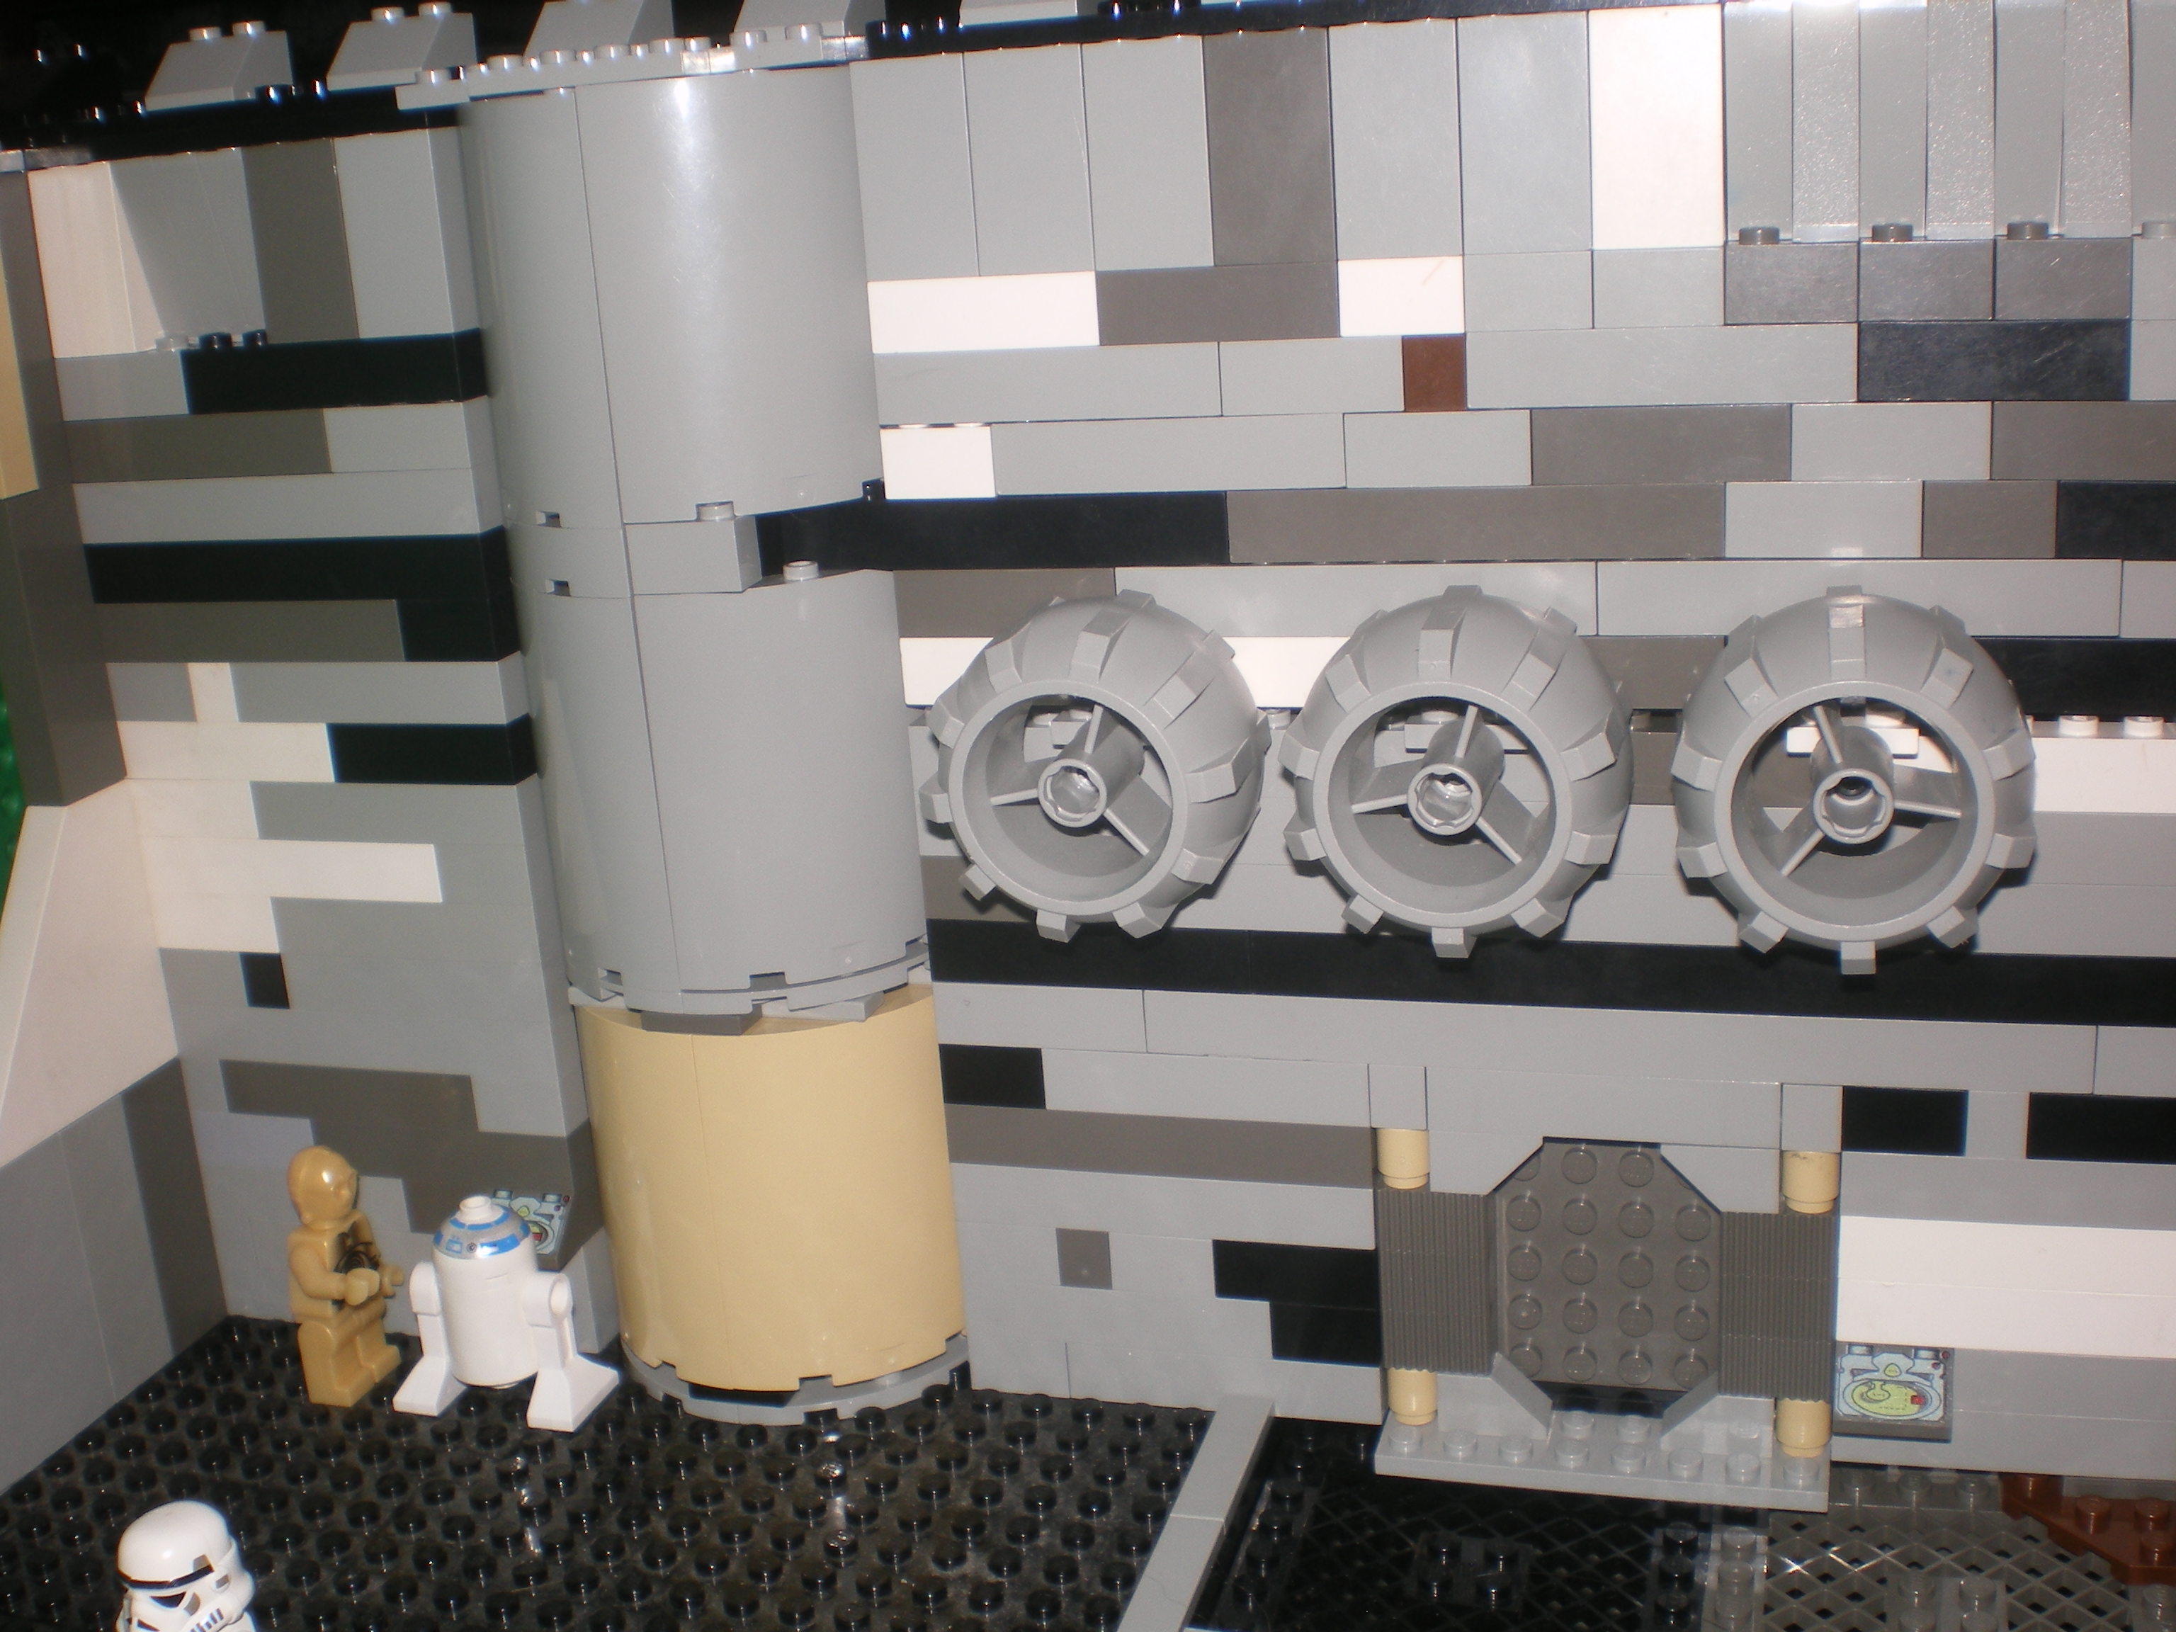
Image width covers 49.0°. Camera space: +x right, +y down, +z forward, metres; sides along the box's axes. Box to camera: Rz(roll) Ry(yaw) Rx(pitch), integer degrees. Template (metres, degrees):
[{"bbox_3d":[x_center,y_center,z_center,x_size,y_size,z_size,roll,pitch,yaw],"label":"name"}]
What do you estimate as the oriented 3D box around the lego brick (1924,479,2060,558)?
[{"bbox_3d":[0.110,-0.037,0.293,0.016,0.010,0.008,1,17,17],"label":"lego brick"}]

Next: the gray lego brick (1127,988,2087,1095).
[{"bbox_3d":[0.070,0.029,0.325,0.128,0.010,0.008,1,17,17],"label":"gray lego brick"}]

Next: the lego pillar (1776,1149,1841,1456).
[{"bbox_3d":[0.100,0.066,0.331,0.008,0.048,0.008,1,17,17],"label":"lego pillar"}]

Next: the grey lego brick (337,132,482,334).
[{"bbox_3d":[-0.096,-0.084,0.346,0.016,0.029,0.016,1,18,17],"label":"grey lego brick"}]

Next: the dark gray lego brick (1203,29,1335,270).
[{"bbox_3d":[0.024,-0.085,0.305,0.016,0.029,0.011,1,17,17],"label":"dark gray lego brick"}]

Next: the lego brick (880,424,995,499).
[{"bbox_3d":[-0.019,-0.050,0.330,0.016,0.010,0.011,1,17,17],"label":"lego brick"}]

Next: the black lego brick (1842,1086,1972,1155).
[{"bbox_3d":[0.108,0.039,0.317,0.016,0.010,0.008,1,17,17],"label":"black lego brick"}]

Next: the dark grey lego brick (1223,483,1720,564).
[{"bbox_3d":[0.051,-0.039,0.313,0.064,0.010,0.012,1,17,17],"label":"dark grey lego brick"}]

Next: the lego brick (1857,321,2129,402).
[{"bbox_3d":[0.108,-0.055,0.287,0.032,0.010,0.008,1,17,17],"label":"lego brick"}]

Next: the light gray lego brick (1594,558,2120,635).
[{"bbox_3d":[0.098,-0.029,0.305,0.064,0.010,0.012,1,17,17],"label":"light gray lego brick"}]

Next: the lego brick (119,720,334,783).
[{"bbox_3d":[-0.137,-0.012,0.386,0.042,0.010,0.012,1,17,17],"label":"lego brick"}]

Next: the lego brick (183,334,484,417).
[{"bbox_3d":[-0.111,-0.065,0.353,0.048,0.010,0.008,1,17,17],"label":"lego brick"}]

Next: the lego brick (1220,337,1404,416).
[{"bbox_3d":[0.030,-0.058,0.312,0.024,0.010,0.008,1,17,17],"label":"lego brick"}]

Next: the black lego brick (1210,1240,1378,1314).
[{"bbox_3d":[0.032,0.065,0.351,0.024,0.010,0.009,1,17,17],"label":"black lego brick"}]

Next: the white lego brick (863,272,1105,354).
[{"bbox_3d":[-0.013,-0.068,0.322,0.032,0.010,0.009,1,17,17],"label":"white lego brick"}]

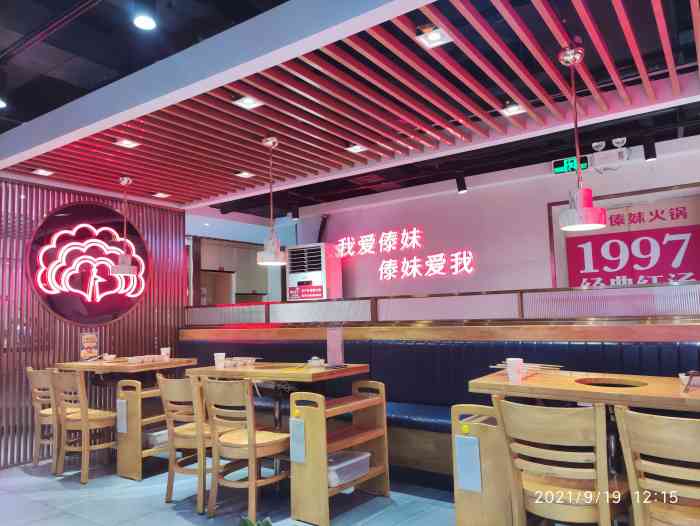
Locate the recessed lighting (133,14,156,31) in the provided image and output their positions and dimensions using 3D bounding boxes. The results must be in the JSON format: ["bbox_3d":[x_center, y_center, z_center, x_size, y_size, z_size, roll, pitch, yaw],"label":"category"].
[{"bbox_3d":[-1.096,-1.277,2.811,0.125,0.045,0.125,-2,-5,0],"label":"recessed lighting"}]

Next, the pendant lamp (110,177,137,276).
[{"bbox_3d":[-1.971,-0.323,4.601,0.210,0.860,0.210,-5,-7,35],"label":"pendant lamp"}]

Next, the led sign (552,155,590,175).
[{"bbox_3d":[2.117,-0.951,5.050,0.321,0.122,0.035,-5,-7,35],"label":"led sign"}]

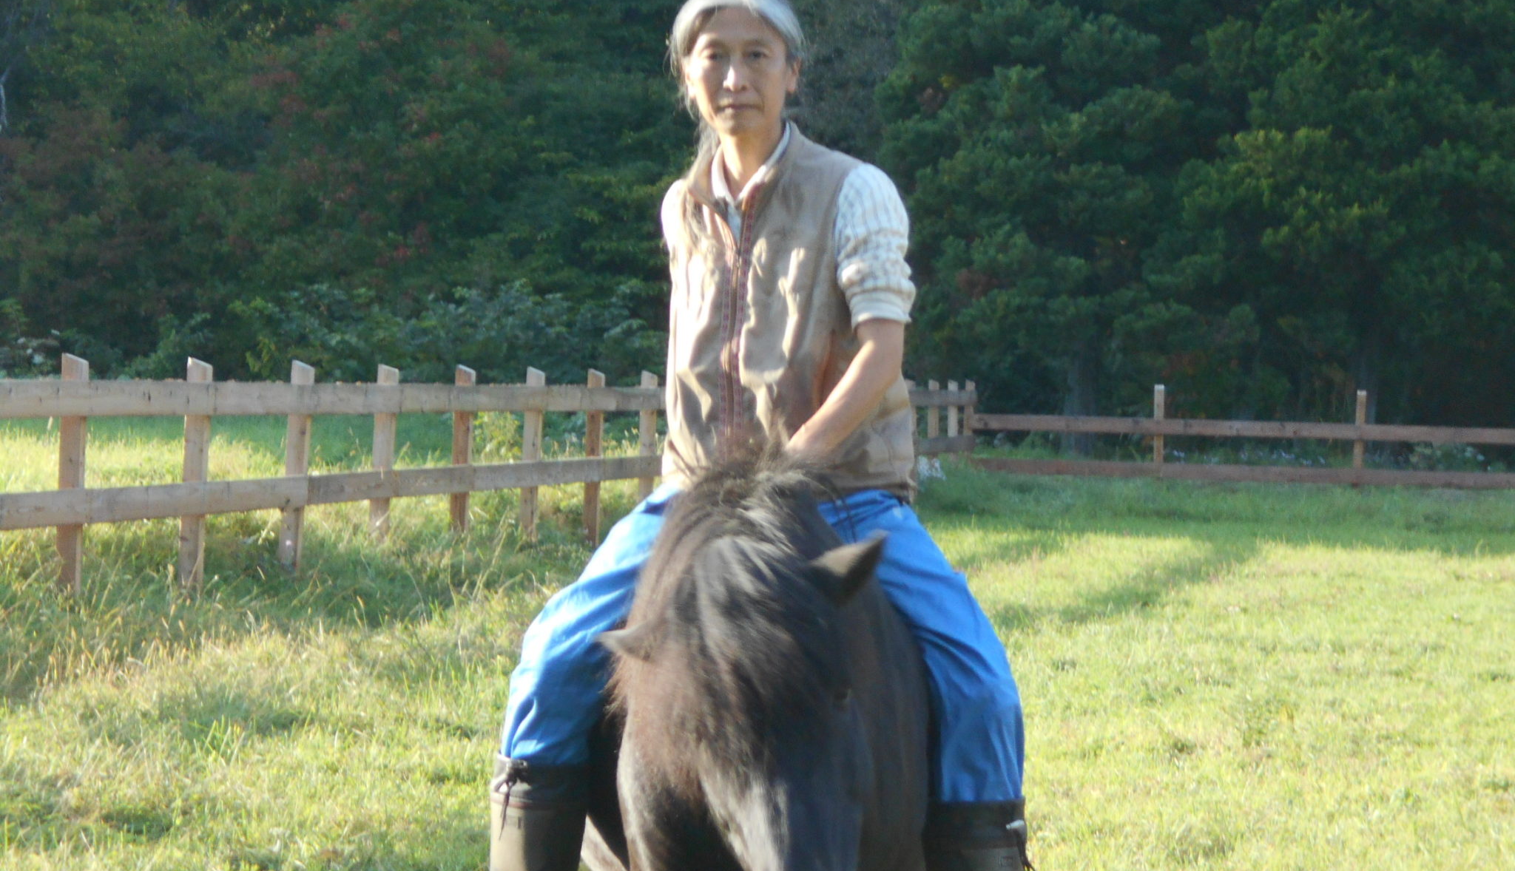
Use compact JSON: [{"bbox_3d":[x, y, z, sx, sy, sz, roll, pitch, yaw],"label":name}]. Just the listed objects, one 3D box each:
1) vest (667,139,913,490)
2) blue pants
[{"bbox_3d":[0.048,-0.186,8.670,0.410,0.580,0.280,0,0,27],"label":"vest"},{"bbox_3d":[0.035,0.300,8.580,0.790,0.510,0.500,0,0,15],"label":"blue pants"}]

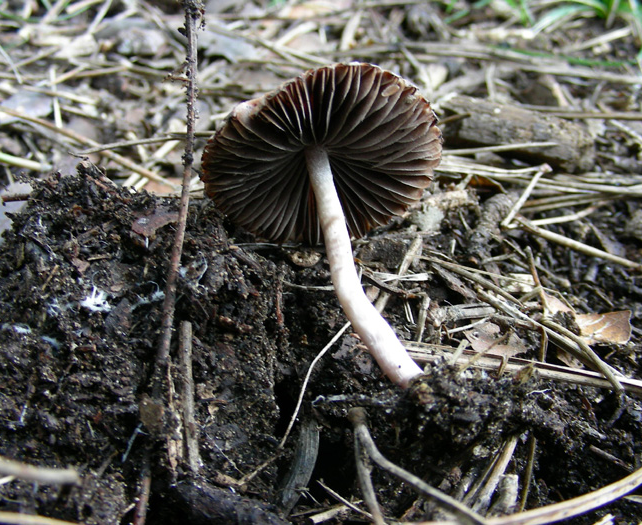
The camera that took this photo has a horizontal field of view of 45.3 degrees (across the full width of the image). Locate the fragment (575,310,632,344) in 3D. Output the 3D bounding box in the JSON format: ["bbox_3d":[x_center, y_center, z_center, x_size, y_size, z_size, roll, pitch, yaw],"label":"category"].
[{"bbox_3d":[0.070,0.016,0.190,0.014,0.003,0.012,-3,40,-3],"label":"fragment"}]

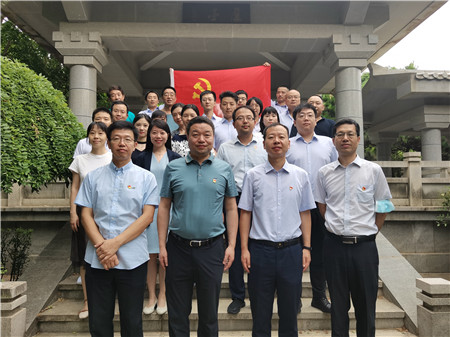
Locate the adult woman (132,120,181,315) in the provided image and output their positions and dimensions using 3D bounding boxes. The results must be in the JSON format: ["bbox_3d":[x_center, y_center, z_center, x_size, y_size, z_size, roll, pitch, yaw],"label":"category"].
[{"bbox_3d":[-0.573,0.382,2.980,0.450,1.610,0.280,0,-4,-7],"label":"adult woman"}]

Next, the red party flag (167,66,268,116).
[{"bbox_3d":[-0.067,-1.010,5.150,1.460,0.980,0.080,0,-4,2],"label":"red party flag"}]

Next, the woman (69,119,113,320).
[{"bbox_3d":[-1.070,0.391,2.920,0.450,1.590,0.290,0,-4,-9],"label":"woman"}]

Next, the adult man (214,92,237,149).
[{"bbox_3d":[0.053,0.050,3.760,0.470,1.770,0.280,-1,-4,7],"label":"adult man"}]

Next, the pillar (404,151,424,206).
[{"bbox_3d":[2.640,0.154,4.920,0.163,0.750,0.163,0,-4,-2],"label":"pillar"}]

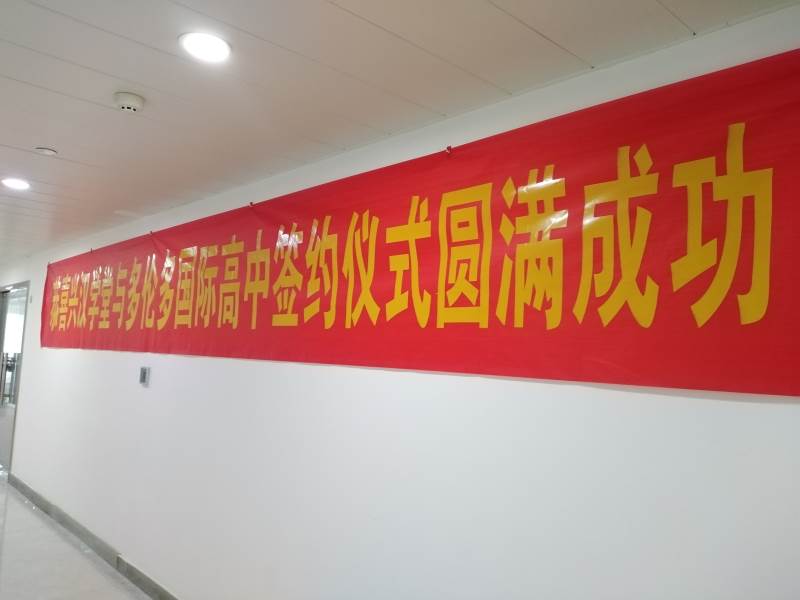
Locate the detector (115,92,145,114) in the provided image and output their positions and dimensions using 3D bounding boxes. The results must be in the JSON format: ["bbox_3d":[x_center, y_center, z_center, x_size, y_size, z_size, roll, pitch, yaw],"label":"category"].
[{"bbox_3d":[-0.991,-0.720,2.204,0.105,0.039,0.105,6,-6,-44],"label":"detector"}]

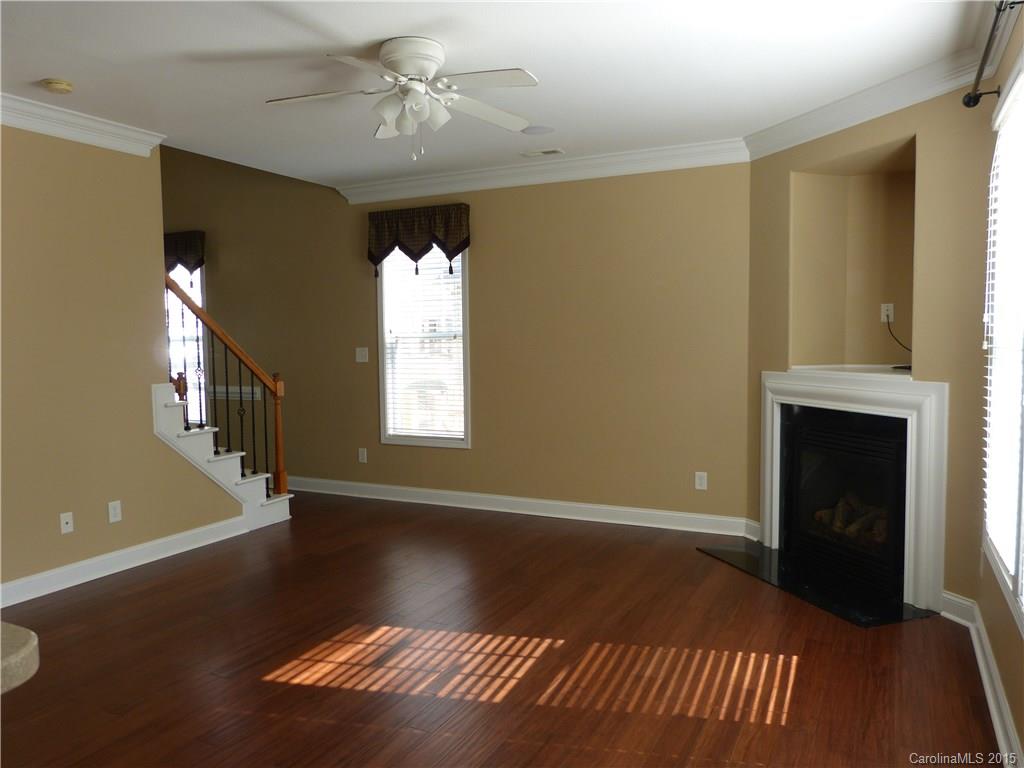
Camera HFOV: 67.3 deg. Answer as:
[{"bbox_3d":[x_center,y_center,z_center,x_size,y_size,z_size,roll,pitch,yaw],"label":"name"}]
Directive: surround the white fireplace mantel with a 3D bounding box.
[{"bbox_3d":[1.865,0.534,4.474,0.122,1.168,1.444,-2,4,-19],"label":"white fireplace mantel"}]

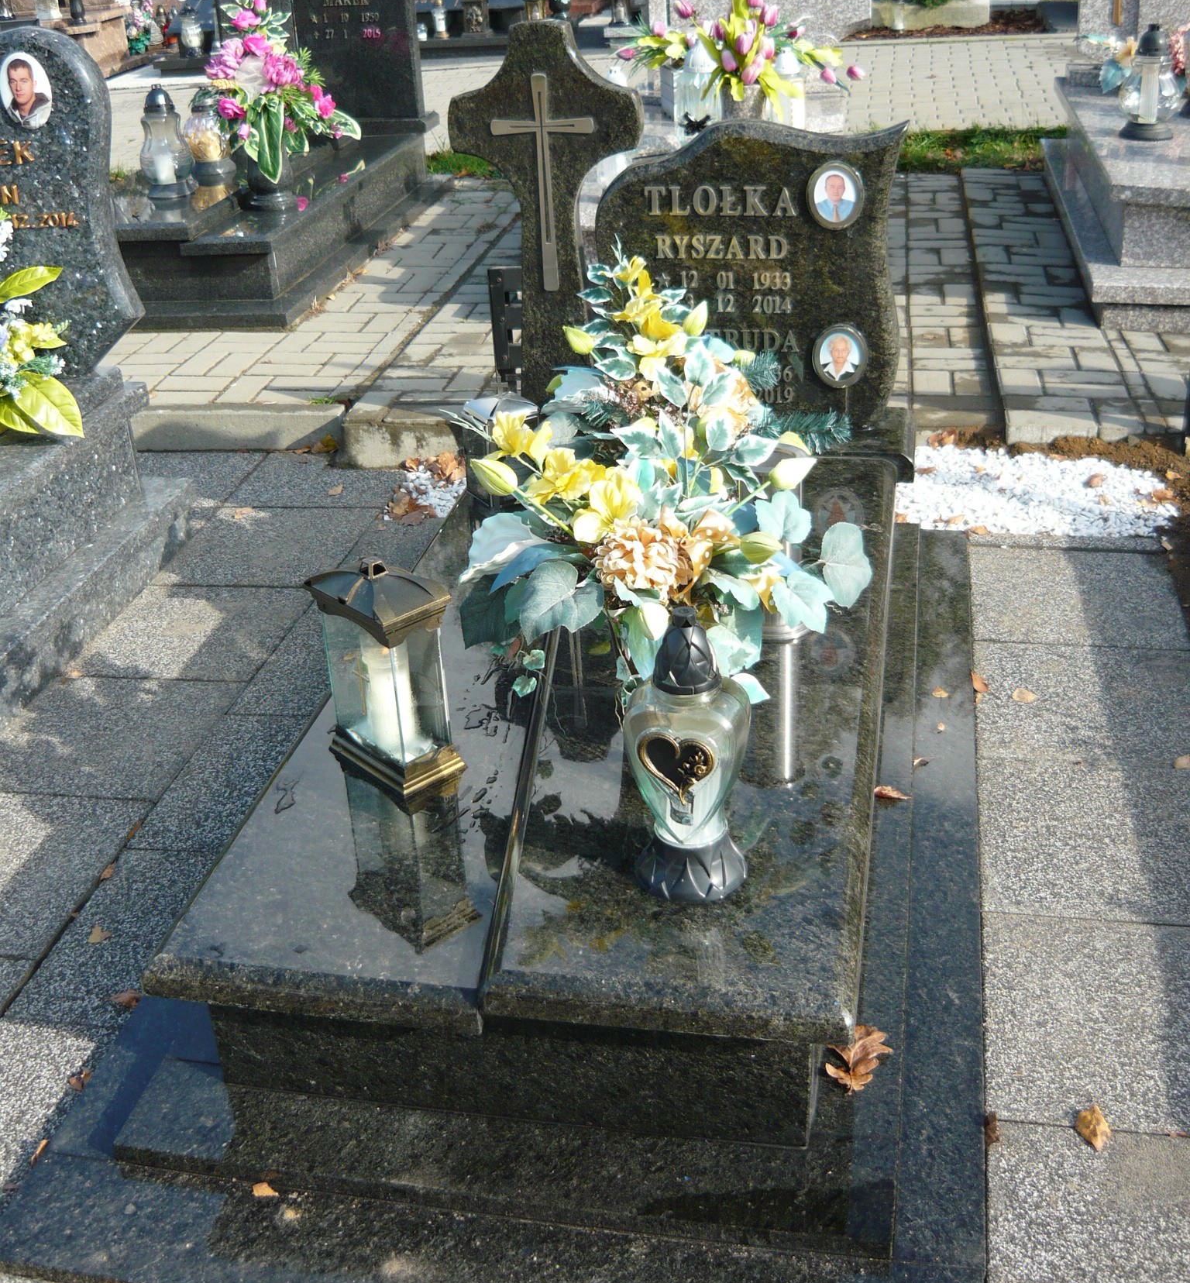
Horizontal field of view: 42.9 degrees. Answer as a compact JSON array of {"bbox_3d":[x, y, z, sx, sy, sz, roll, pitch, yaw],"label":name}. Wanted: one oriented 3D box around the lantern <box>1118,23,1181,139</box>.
[{"bbox_3d":[1.679,-1.704,4.582,0.186,0.317,0.186,2,30,12],"label":"lantern"}]

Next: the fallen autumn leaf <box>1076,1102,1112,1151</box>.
[{"bbox_3d":[0.590,0.566,1.787,0.040,0.015,0.067,2,30,12],"label":"fallen autumn leaf"}]

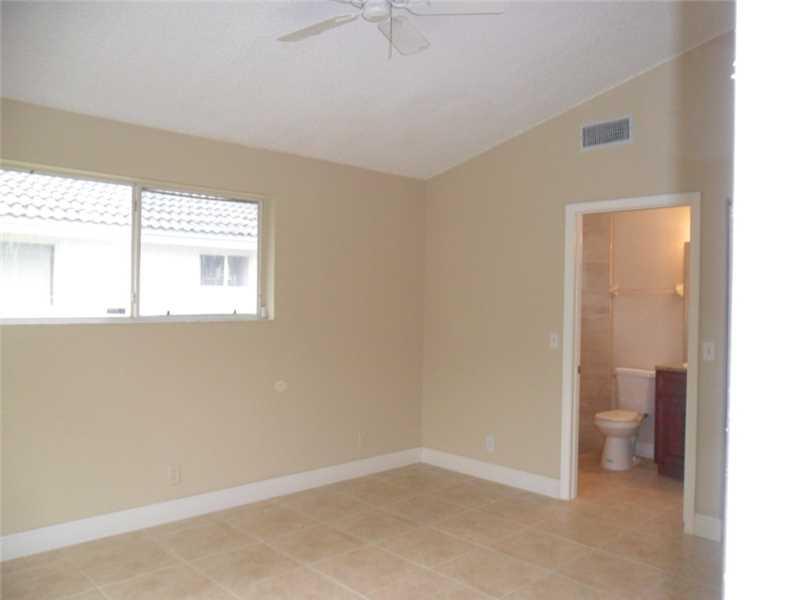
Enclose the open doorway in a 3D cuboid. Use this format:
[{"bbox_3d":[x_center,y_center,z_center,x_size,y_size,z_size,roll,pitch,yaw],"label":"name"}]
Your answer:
[{"bbox_3d":[1.536,0.389,4.191,0.915,2.110,0.130,1,1,44],"label":"open doorway"}]

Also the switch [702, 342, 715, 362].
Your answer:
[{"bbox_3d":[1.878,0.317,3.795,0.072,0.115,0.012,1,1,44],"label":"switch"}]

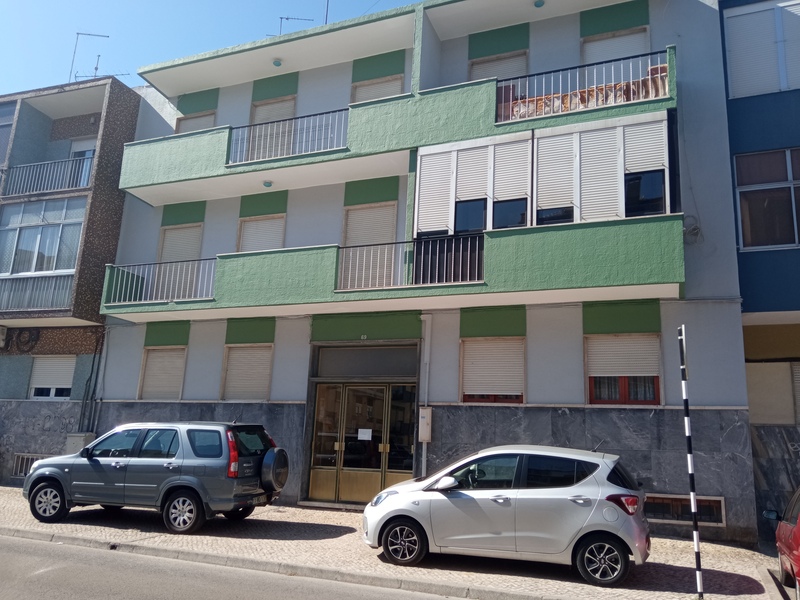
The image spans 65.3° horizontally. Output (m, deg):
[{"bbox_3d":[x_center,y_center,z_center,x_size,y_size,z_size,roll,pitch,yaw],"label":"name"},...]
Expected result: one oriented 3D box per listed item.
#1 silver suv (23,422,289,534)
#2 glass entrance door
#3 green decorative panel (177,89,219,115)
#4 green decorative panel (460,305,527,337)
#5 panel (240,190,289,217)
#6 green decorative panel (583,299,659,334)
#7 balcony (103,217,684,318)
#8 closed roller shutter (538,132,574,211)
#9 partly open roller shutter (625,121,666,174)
[{"bbox_3d":[-4.220,2.943,10.853,4.600,1.710,1.820,-3,-10,17],"label":"silver suv"},{"bbox_3d":[-0.733,2.749,12.069,2.174,2.257,0.120,-3,-12,22],"label":"glass entrance door"},{"bbox_3d":[-4.908,-4.801,15.214,1.209,0.583,0.080,-3,-12,22],"label":"green decorative panel"},{"bbox_3d":[1.708,0.403,11.446,1.214,0.549,0.080,-3,-12,22],"label":"green decorative panel"},{"bbox_3d":[-3.164,-2.213,14.509,1.285,0.558,0.076,-3,-14,21],"label":"panel"},{"bbox_3d":[3.913,0.307,11.036,1.289,0.581,0.076,-3,-14,21],"label":"green decorative panel"},{"bbox_3d":[-0.938,-0.407,12.529,12.110,1.140,1.147,-3,-14,21],"label":"balcony"},{"bbox_3d":[2.714,-2.232,10.883,0.604,1.339,0.061,-3,-14,21],"label":"closed roller shutter"},{"bbox_3d":[4.047,-2.520,10.315,0.608,0.855,0.070,-3,-14,22],"label":"partly open roller shutter"}]

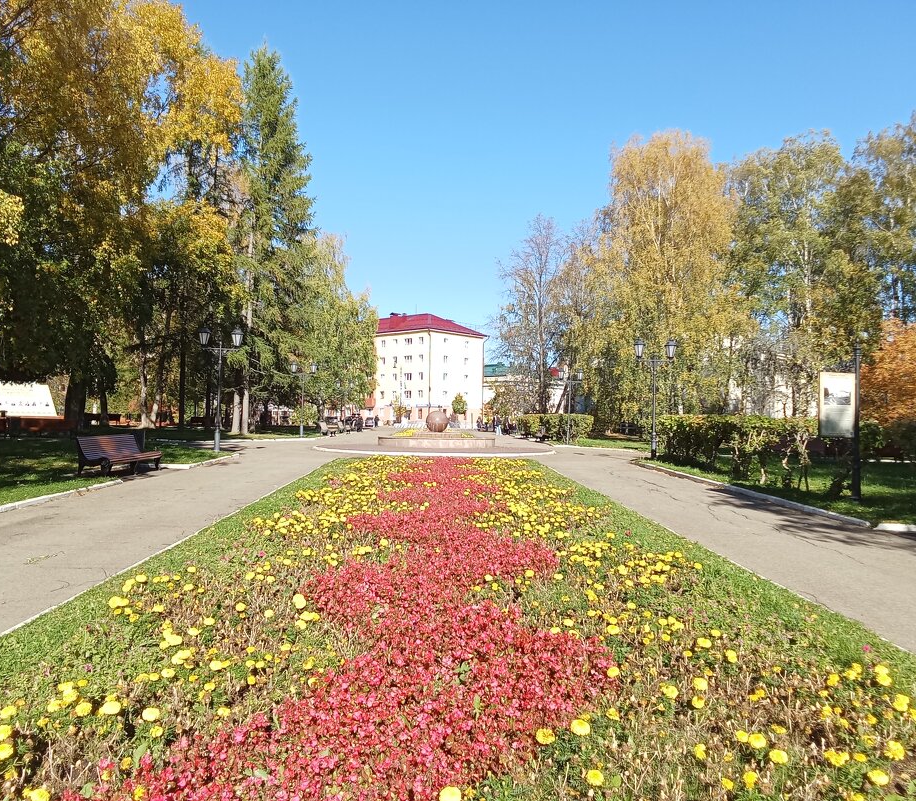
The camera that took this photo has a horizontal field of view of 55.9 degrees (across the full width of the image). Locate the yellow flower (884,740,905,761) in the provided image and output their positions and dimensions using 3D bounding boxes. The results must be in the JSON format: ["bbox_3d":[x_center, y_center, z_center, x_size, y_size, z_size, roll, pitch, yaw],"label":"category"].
[{"bbox_3d":[1.733,1.390,3.430,0.078,0.050,0.075,1,-1,-1],"label":"yellow flower"}]

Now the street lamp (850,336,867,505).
[{"bbox_3d":[7.242,0.336,15.700,0.220,3.000,0.220,1,-1,-1],"label":"street lamp"}]

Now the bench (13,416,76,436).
[{"bbox_3d":[-17.169,1.092,36.000,2.500,0.820,0.700,1,-1,-1],"label":"bench"}]

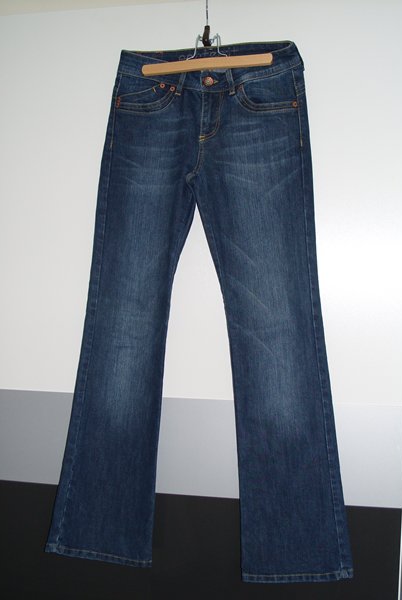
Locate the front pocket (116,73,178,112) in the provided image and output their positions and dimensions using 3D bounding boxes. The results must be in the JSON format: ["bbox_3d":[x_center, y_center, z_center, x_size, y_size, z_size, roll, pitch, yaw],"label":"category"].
[{"bbox_3d":[-0.111,-0.415,1.492,0.125,0.080,0.020,1,3,15],"label":"front pocket"}]

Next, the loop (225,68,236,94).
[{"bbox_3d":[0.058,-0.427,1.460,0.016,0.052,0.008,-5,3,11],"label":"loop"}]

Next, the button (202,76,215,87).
[{"bbox_3d":[0.015,-0.429,1.463,0.021,0.019,0.008,1,3,11],"label":"button"}]

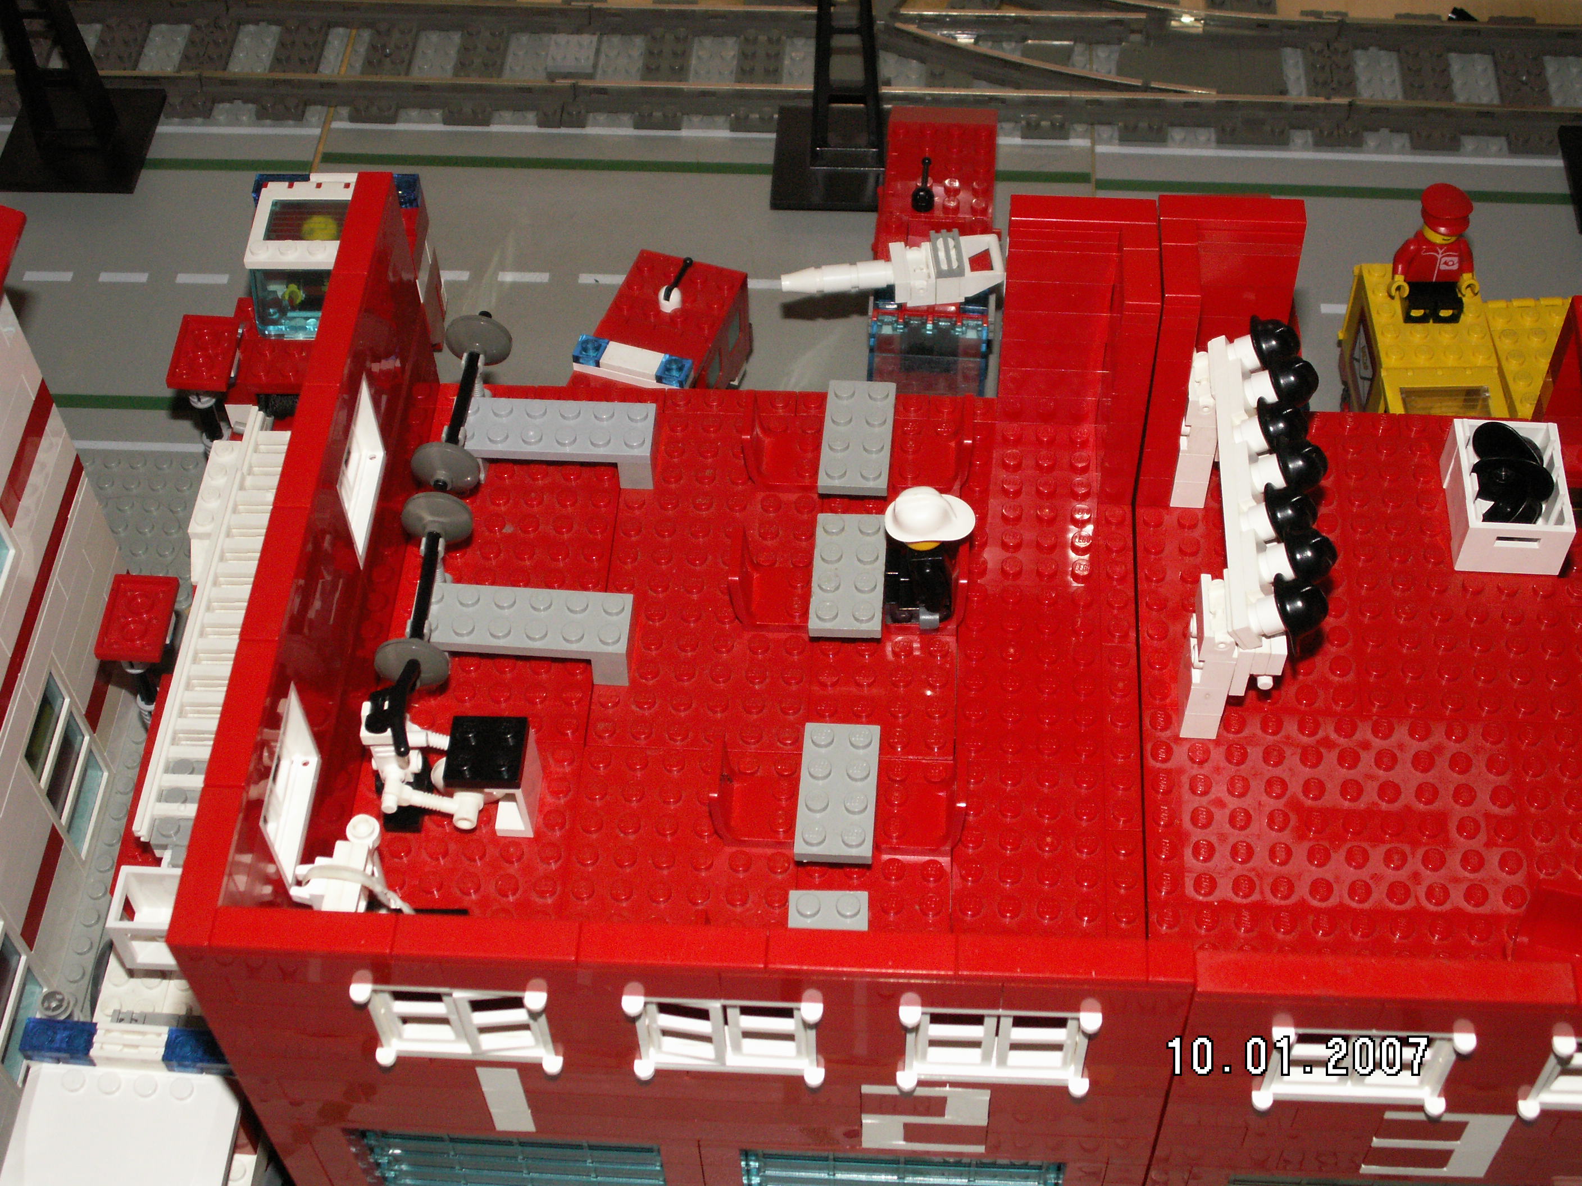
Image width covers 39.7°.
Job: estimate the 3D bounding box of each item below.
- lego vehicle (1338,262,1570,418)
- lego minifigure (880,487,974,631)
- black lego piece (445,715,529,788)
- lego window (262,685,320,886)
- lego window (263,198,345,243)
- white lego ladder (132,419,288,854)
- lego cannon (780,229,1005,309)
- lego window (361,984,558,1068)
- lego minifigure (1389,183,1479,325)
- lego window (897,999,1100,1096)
[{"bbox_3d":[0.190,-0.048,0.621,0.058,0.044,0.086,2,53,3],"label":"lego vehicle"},{"bbox_3d":[0.030,-0.010,0.478,0.020,0.034,0.023,2,53,3],"label":"lego minifigure"},{"bbox_3d":[-0.062,0.032,0.450,0.016,0.005,0.016,2,53,3],"label":"black lego piece"},{"bbox_3d":[-0.100,0.038,0.422,0.009,0.029,0.032,2,53,4],"label":"lego window"},{"bbox_3d":[-0.133,-0.103,0.612,0.024,0.003,0.016,2,53,3],"label":"lego window"},{"bbox_3d":[-0.136,0.006,0.557,0.028,0.009,0.136,2,53,3],"label":"white lego ladder"},{"bbox_3d":[0.028,-0.088,0.599,0.060,0.014,0.016,-5,53,-2],"label":"lego cannon"},{"bbox_3d":[-0.059,0.075,0.390,0.034,0.029,0.011,2,53,3],"label":"lego window"},{"bbox_3d":[0.174,-0.089,0.586,0.025,0.043,0.013,-3,53,5],"label":"lego minifigure"},{"bbox_3d":[0.036,0.078,0.384,0.034,0.029,0.011,2,53,3],"label":"lego window"}]

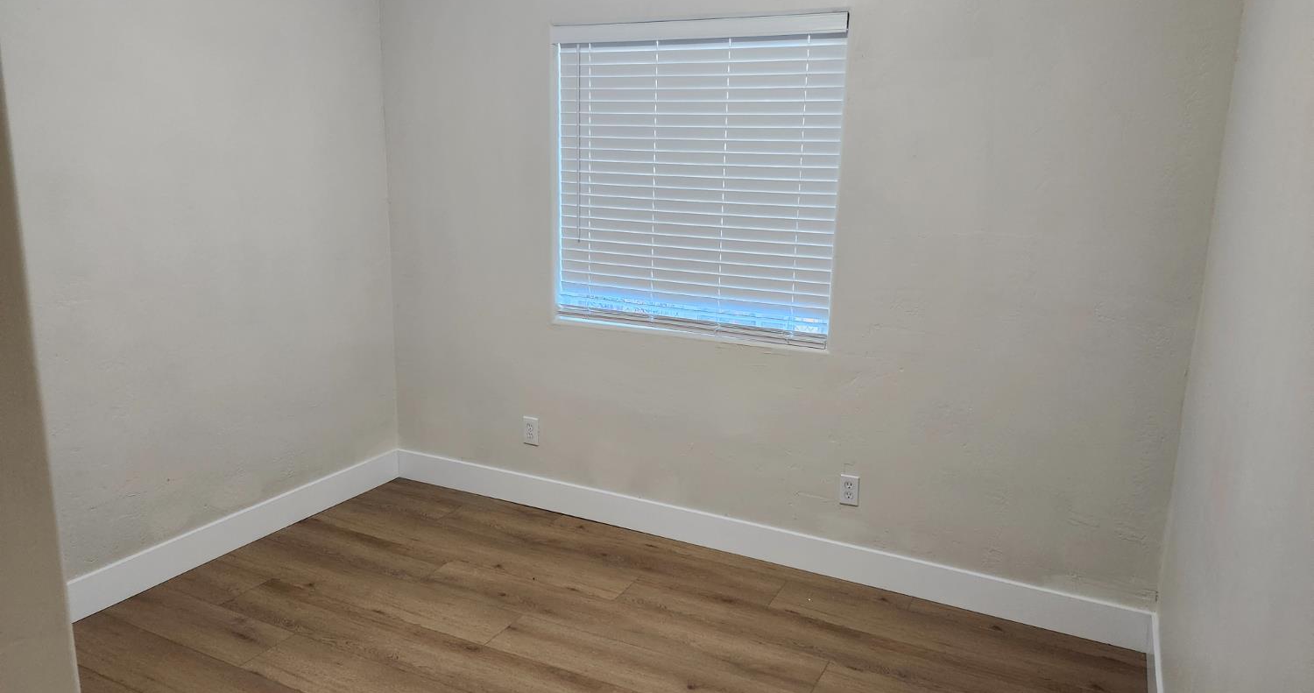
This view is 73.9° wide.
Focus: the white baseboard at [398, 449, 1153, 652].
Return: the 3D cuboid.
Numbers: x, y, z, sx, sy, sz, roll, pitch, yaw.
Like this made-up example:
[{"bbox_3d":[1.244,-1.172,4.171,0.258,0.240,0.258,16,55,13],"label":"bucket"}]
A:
[{"bbox_3d":[0.181,0.758,3.574,3.236,0.150,0.018,7,14,26],"label":"white baseboard"}]

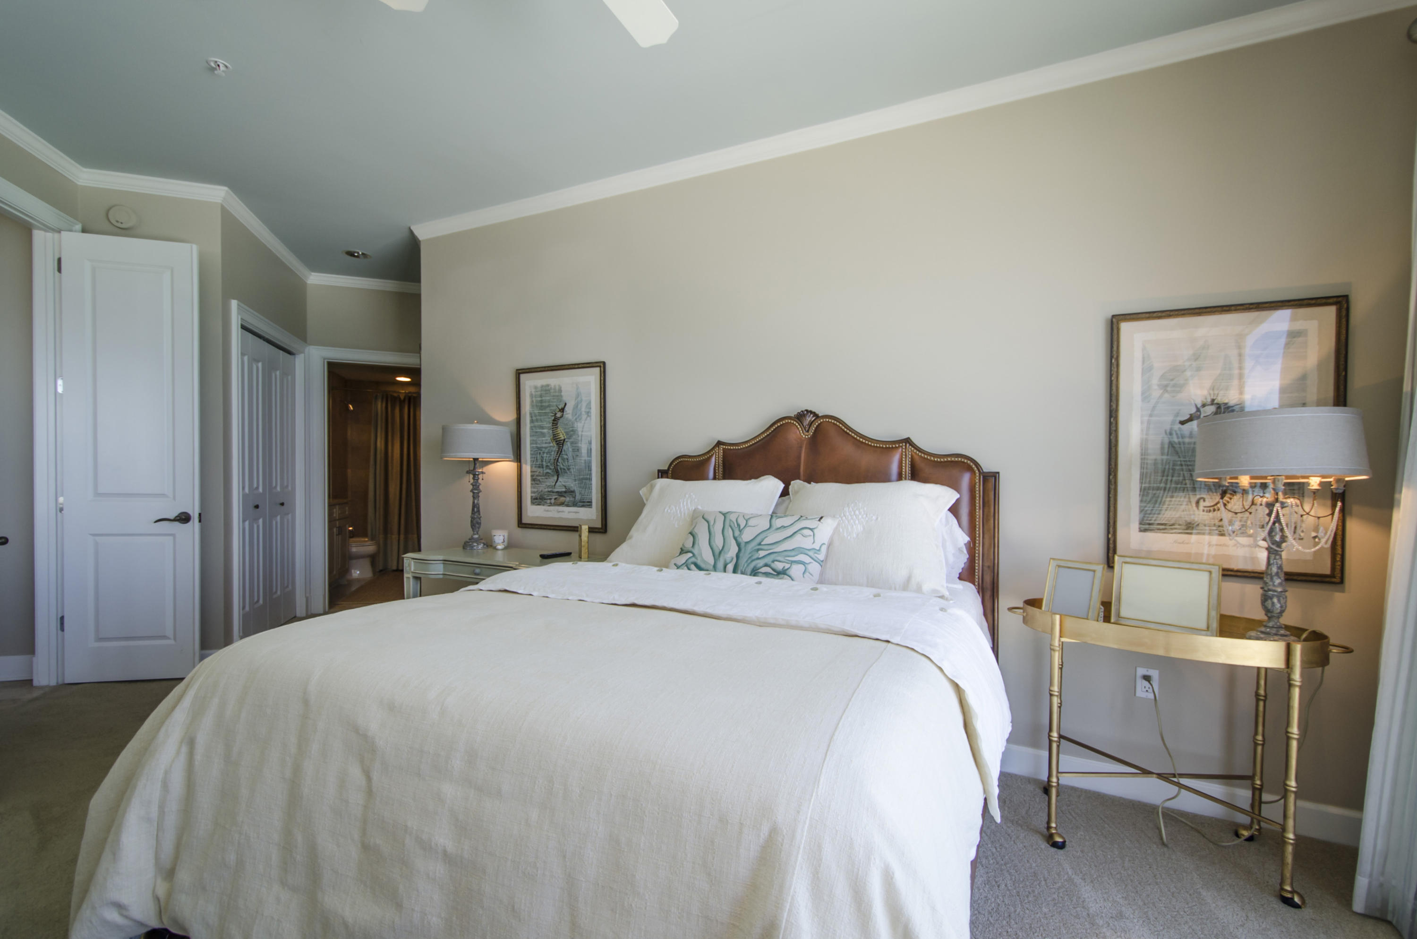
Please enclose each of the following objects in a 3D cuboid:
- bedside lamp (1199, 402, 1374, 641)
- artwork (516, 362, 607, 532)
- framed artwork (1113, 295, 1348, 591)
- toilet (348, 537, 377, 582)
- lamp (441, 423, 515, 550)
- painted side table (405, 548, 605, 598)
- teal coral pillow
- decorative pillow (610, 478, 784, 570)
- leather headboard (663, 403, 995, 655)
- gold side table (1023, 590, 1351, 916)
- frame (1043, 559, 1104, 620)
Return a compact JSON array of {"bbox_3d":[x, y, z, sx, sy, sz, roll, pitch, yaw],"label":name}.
[{"bbox_3d":[1.754,0.179,1.822,0.390,0.710,0.390,1,1,26],"label":"bedside lamp"},{"bbox_3d":[-0.854,-0.122,3.384,0.648,0.940,0.030,1,1,26],"label":"artwork"},{"bbox_3d":[1.795,-0.102,2.068,0.645,0.940,0.030,1,1,26],"label":"framed artwork"},{"bbox_3d":[-3.898,0.773,6.268,0.700,0.740,0.380,0,1,-19],"label":"toilet"},{"bbox_3d":[-1.325,0.103,3.406,0.390,0.745,0.390,1,1,26],"label":"lamp"},{"bbox_3d":[-1.082,0.843,3.239,1.080,0.720,0.490,1,1,26],"label":"painted side table"},{"bbox_3d":[0.158,0.297,2.259,0.610,0.330,0.140,1,-41,26],"label":"teal coral pillow"},{"bbox_3d":[-0.053,0.247,2.553,0.710,0.500,0.180,1,-41,26],"label":"decorative pillow"},{"bbox_3d":[0.453,0.478,2.690,1.560,1.480,0.090,1,1,26],"label":"leather headboard"},{"bbox_3d":[1.471,0.861,1.926,0.880,0.755,0.450,1,1,26],"label":"gold side table"},{"bbox_3d":[1.250,0.428,2.016,0.035,0.220,0.165,23,-13,-35],"label":"frame"}]

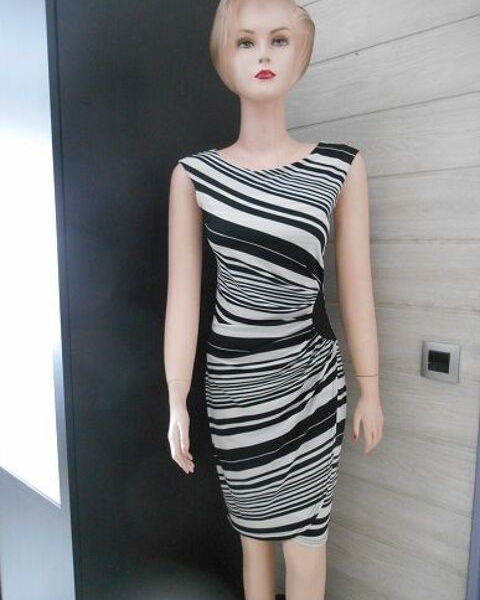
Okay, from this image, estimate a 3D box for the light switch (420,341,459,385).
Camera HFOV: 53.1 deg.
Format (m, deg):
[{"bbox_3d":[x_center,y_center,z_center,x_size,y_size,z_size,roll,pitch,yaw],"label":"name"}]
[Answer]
[{"bbox_3d":[0.449,0.138,1.077,0.082,0.083,0.012,5,8,40],"label":"light switch"}]

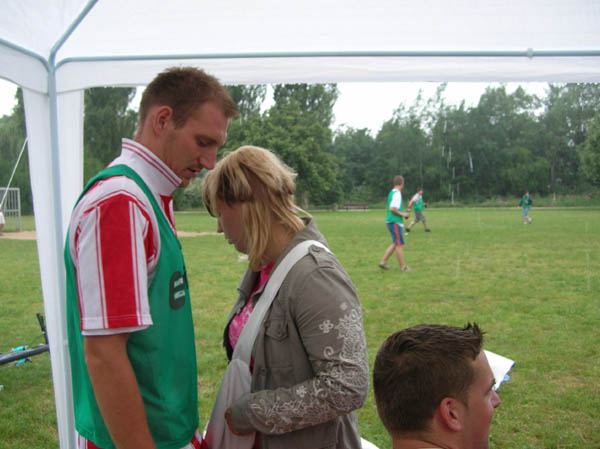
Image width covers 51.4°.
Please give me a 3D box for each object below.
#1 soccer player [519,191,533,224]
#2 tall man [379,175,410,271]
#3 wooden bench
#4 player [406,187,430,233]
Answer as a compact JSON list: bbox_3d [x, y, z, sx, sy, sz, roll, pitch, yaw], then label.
[{"bbox_3d":[11.212,-0.835,31.000,0.650,1.670,0.450,-2,3,-21],"label":"soccer player"},{"bbox_3d":[1.794,-0.025,11.800,0.620,1.790,0.520,-2,3,-17],"label":"tall man"},{"bbox_3d":[5.101,-1.609,57.000,2.100,0.840,0.600,-1,2,3],"label":"wooden bench"},{"bbox_3d":[4.656,-0.560,24.600,0.880,1.750,0.620,0,3,26],"label":"player"}]

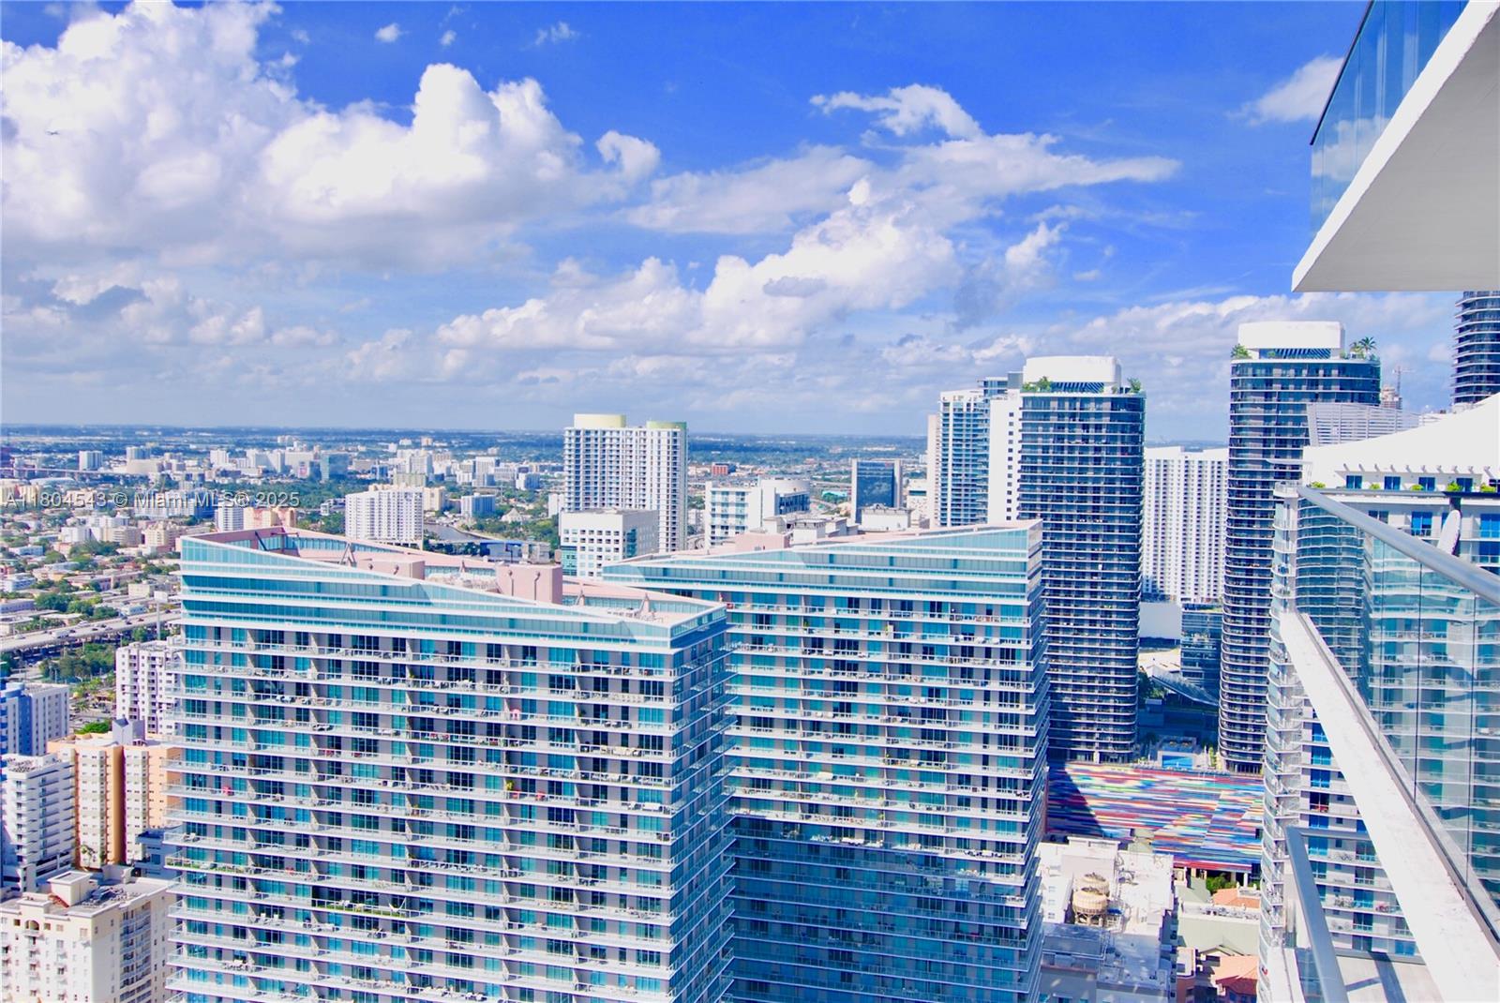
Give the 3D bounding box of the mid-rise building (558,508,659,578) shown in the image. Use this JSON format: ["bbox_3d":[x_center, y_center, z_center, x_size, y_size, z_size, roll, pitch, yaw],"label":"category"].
[{"bbox_3d":[-52.430,57.430,558.100,23.900,107.900,36.000,2,3,16],"label":"mid-rise building"}]

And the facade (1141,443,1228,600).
[{"bbox_3d":[296.480,27.390,1028.870,60.000,129.700,28.000,2,3,16],"label":"facade"}]

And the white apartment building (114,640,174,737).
[{"bbox_3d":[-222.640,81.100,566.510,21.400,54.500,21.000,2,3,16],"label":"white apartment building"}]

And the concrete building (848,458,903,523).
[{"bbox_3d":[123.070,13.010,1452.940,46.200,109.200,21.000,2,3,16],"label":"concrete building"}]

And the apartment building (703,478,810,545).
[{"bbox_3d":[5.400,12.750,715.500,43.000,46.000,30.000,2,3,17],"label":"apartment building"}]

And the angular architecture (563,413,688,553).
[{"bbox_3d":[-68.840,23.940,839.470,67.700,145.100,20.000,2,3,16],"label":"angular architecture"}]

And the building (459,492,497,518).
[{"bbox_3d":[-401.300,4.950,2215.360,16.800,30.200,72.000,2,3,16],"label":"building"}]

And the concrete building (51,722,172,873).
[{"bbox_3d":[-197.600,91.710,475.370,43.500,43.500,17.000,2,3,16],"label":"concrete building"}]

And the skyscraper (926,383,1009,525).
[{"bbox_3d":[146.190,8.290,1001.630,47.400,166.100,36.000,2,3,16],"label":"skyscraper"}]

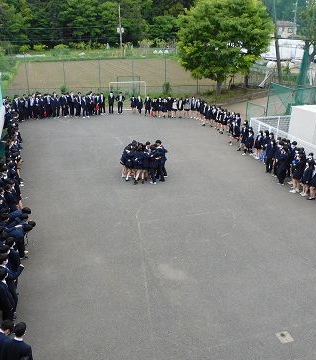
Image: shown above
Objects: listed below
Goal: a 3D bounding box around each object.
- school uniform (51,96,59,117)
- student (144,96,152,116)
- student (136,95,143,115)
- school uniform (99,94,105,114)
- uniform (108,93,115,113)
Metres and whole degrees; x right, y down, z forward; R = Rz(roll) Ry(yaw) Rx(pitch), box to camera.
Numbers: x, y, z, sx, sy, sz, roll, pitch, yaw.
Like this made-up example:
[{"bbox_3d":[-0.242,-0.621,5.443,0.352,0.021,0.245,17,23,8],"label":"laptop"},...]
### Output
[{"bbox_3d":[-7.933,-5.509,29.544,0.500,1.370,0.320,-10,24,-22],"label":"school uniform"},{"bbox_3d":[-0.775,-5.753,29.972,0.500,1.600,0.340,-1,23,-2],"label":"student"},{"bbox_3d":[-1.422,-5.740,29.888,0.470,1.552,0.320,-1,22,-3],"label":"student"},{"bbox_3d":[-4.373,-5.797,30.095,0.480,1.462,0.330,-4,22,-10],"label":"school uniform"},{"bbox_3d":[-3.695,-5.994,30.672,0.480,1.410,0.300,-3,23,-7],"label":"uniform"}]

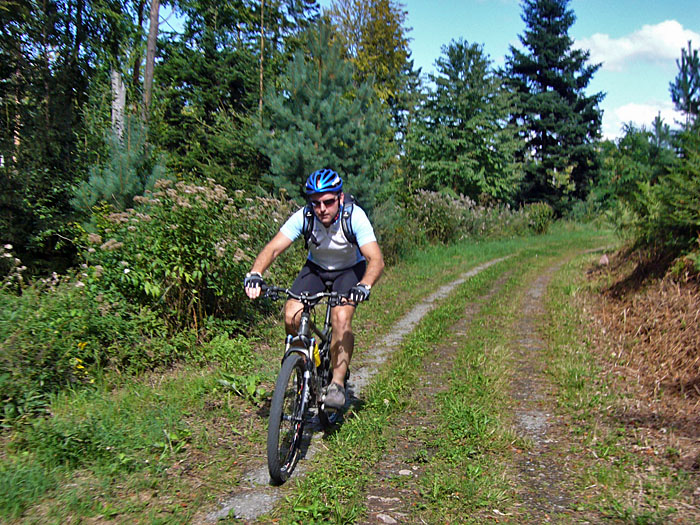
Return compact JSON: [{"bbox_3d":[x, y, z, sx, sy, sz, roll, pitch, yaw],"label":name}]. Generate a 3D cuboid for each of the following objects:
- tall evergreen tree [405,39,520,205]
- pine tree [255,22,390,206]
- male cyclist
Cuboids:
[{"bbox_3d":[4.250,-4.513,20.631,4.300,7.400,4.200,0,6,0],"label":"tall evergreen tree"},{"bbox_3d":[-0.530,-2.335,11.313,2.800,5.100,2.700,0,6,0],"label":"pine tree"},{"bbox_3d":[-0.145,0.166,3.489,0.740,1.470,0.920,1,6,9],"label":"male cyclist"}]

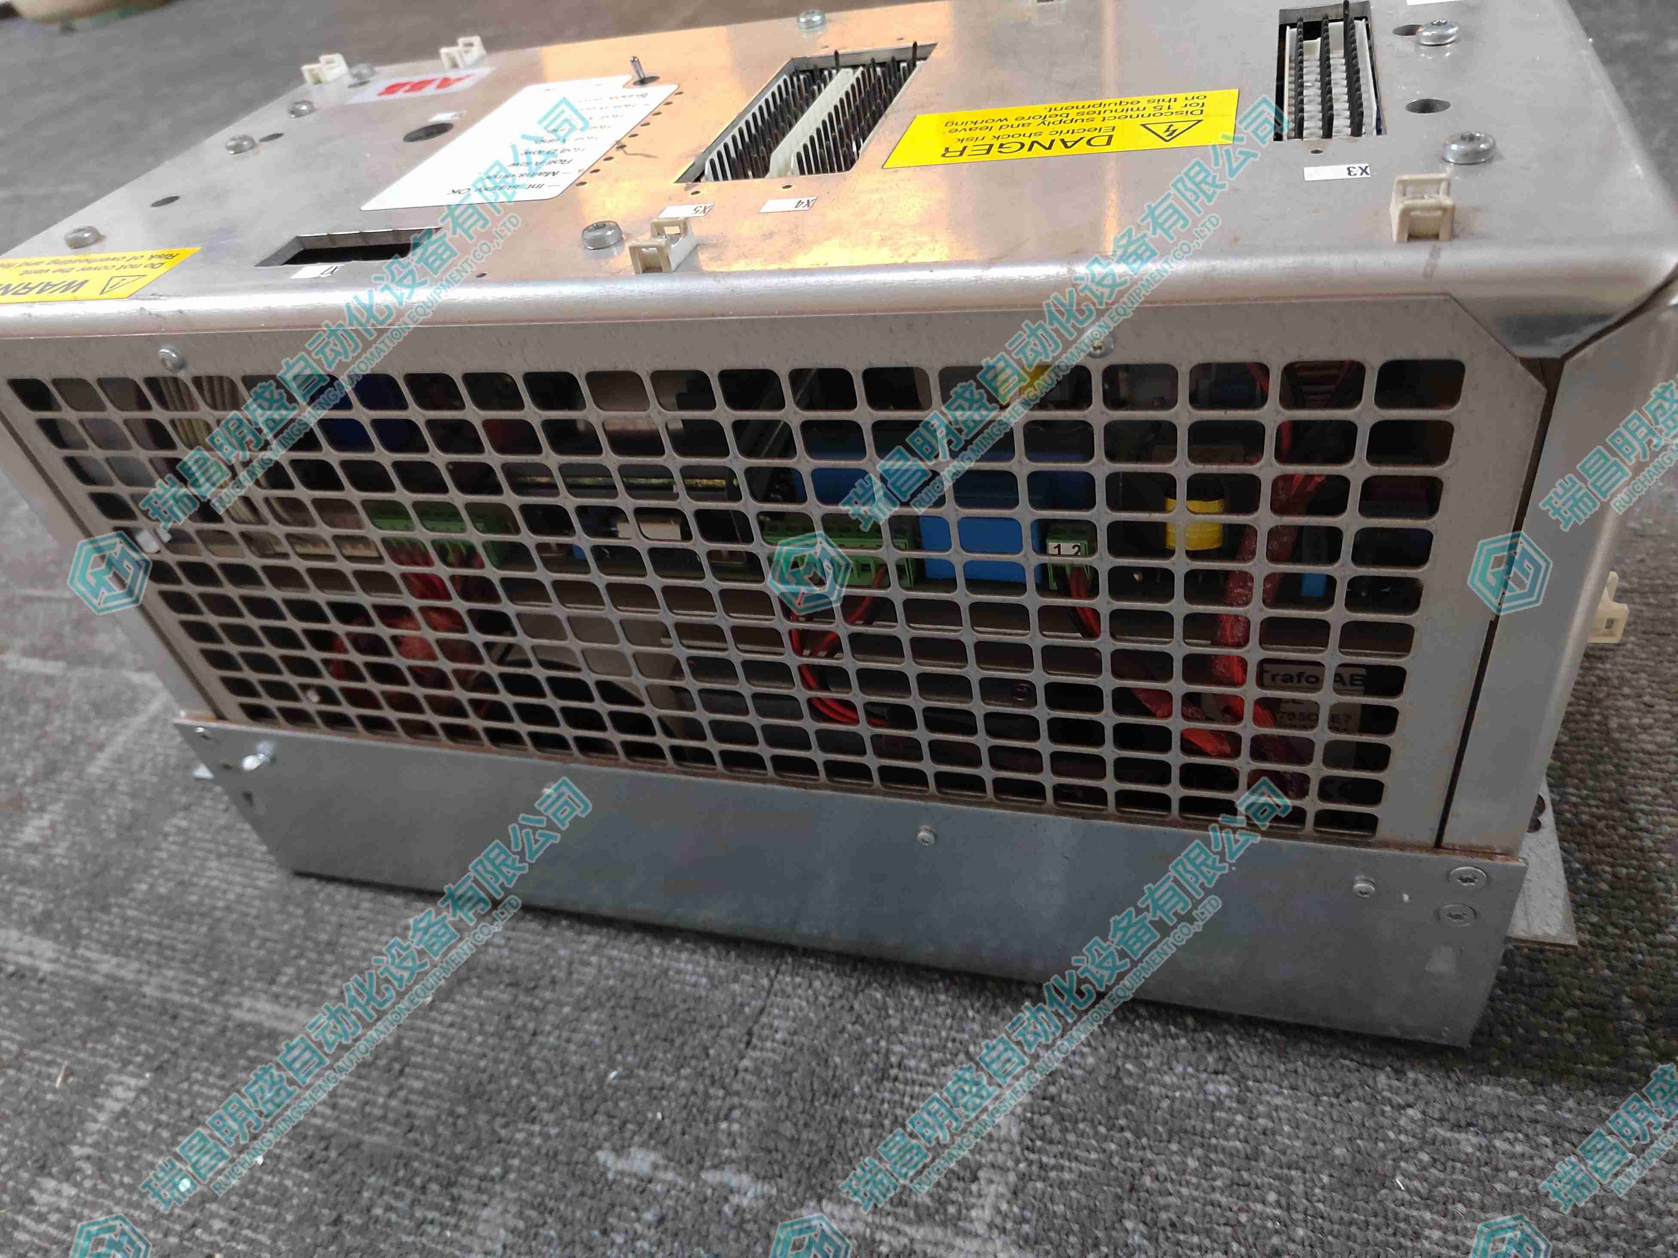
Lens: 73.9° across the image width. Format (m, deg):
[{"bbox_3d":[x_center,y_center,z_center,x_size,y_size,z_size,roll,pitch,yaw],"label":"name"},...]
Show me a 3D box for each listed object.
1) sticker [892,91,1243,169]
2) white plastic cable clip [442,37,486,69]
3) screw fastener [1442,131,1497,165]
[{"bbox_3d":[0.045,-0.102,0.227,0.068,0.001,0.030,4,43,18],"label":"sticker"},{"bbox_3d":[-0.125,-0.192,0.371,0.008,0.006,0.013,4,43,18],"label":"white plastic cable clip"},{"bbox_3d":[0.104,-0.080,0.184,0.008,0.003,0.008,4,43,18],"label":"screw fastener"}]

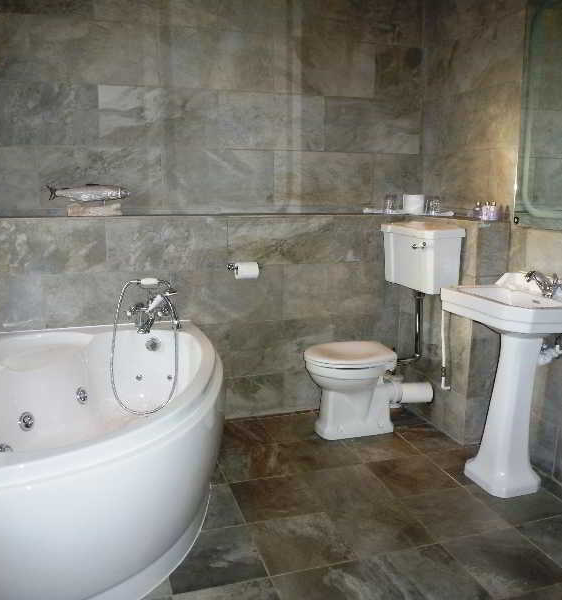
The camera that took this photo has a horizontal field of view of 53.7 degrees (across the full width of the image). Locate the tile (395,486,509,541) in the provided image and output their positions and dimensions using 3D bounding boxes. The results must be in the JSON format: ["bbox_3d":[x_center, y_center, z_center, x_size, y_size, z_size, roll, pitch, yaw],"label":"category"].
[{"bbox_3d":[0.655,0.821,2.126,0.308,0.015,0.302,-3,10,-16],"label":"tile"}]

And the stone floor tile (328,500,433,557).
[{"bbox_3d":[0.358,0.838,2.040,0.303,0.015,0.302,-3,10,-16],"label":"stone floor tile"}]

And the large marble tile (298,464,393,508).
[{"bbox_3d":[0.264,0.770,2.285,0.298,0.012,0.313,-3,10,-16],"label":"large marble tile"}]

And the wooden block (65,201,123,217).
[{"bbox_3d":[-0.918,-0.447,2.717,0.258,0.072,0.085,-3,10,-16],"label":"wooden block"}]

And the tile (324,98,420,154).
[{"bbox_3d":[0.520,-0.988,3.160,0.597,0.298,0.012,-3,11,-17],"label":"tile"}]

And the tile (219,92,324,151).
[{"bbox_3d":[-0.041,-0.961,3.019,0.595,0.302,0.012,-3,10,-16],"label":"tile"}]

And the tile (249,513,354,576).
[{"bbox_3d":[0.066,0.844,1.931,0.302,0.012,0.302,-3,11,-17],"label":"tile"}]

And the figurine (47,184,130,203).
[{"bbox_3d":[-0.939,-0.522,2.717,0.381,0.084,0.050,-3,10,-16],"label":"figurine"}]

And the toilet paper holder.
[{"bbox_3d":[-0.198,-0.149,2.847,0.165,0.085,0.105,-3,11,-17],"label":"toilet paper holder"}]

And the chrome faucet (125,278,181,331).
[{"bbox_3d":[-0.625,0.027,2.698,0.240,0.250,0.190,-3,11,-17],"label":"chrome faucet"}]

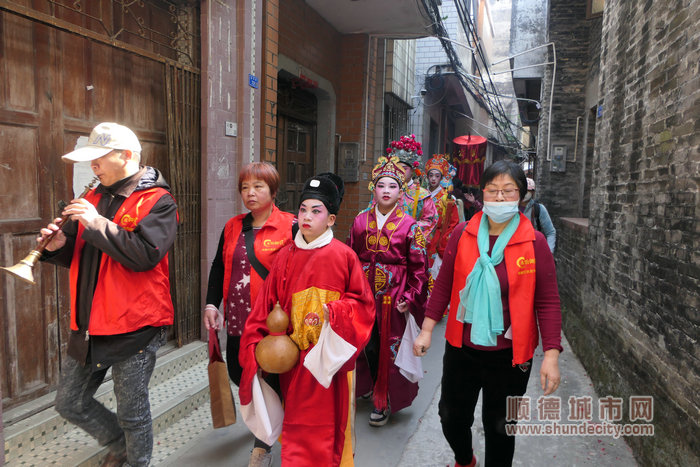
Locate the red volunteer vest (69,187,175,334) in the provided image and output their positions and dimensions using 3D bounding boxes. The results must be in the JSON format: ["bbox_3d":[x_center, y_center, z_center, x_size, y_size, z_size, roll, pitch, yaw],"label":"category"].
[{"bbox_3d":[-0.916,0.108,1.870,0.410,0.590,0.290,6,8,30],"label":"red volunteer vest"}]

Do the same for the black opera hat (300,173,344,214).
[{"bbox_3d":[-0.116,-0.163,1.900,0.175,0.170,0.205,6,8,30],"label":"black opera hat"}]

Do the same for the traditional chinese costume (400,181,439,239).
[{"bbox_3d":[0.343,0.273,3.440,0.540,1.270,0.400,5,7,22],"label":"traditional chinese costume"}]

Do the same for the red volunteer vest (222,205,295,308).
[{"bbox_3d":[-0.433,0.165,2.260,0.390,0.620,0.270,4,7,14],"label":"red volunteer vest"}]

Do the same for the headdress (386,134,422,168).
[{"bbox_3d":[0.395,-0.590,3.380,0.265,0.260,0.250,4,7,20],"label":"headdress"}]

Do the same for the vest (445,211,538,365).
[{"bbox_3d":[0.570,0.213,1.880,0.375,0.610,0.260,5,7,22],"label":"vest"}]

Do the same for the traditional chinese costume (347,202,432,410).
[{"bbox_3d":[0.221,0.425,2.680,0.450,1.170,0.370,4,7,18],"label":"traditional chinese costume"}]

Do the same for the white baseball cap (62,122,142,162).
[{"bbox_3d":[-0.944,-0.347,1.780,0.180,0.145,0.270,7,9,38],"label":"white baseball cap"}]

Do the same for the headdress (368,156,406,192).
[{"bbox_3d":[0.214,-0.333,2.630,0.215,0.205,0.210,3,7,12],"label":"headdress"}]

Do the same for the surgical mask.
[{"bbox_3d":[0.581,-0.084,1.790,0.145,0.090,0.075,4,7,17],"label":"surgical mask"}]

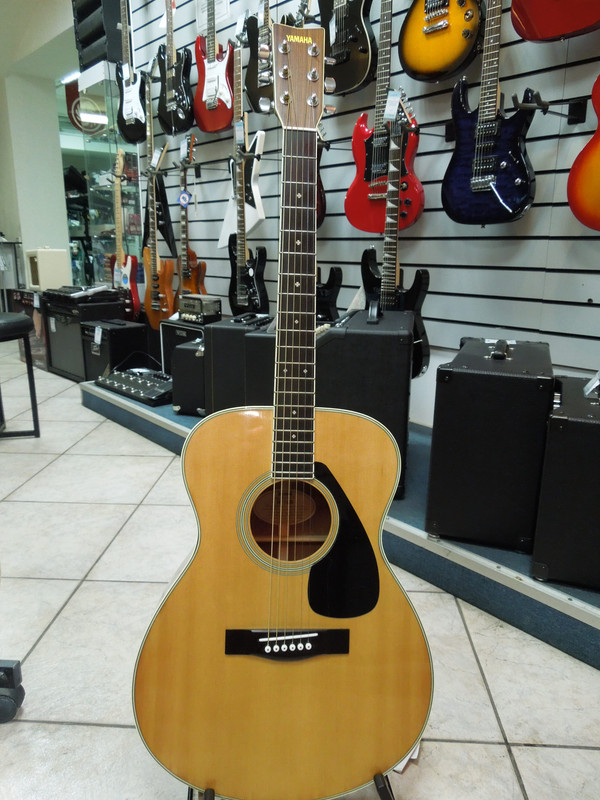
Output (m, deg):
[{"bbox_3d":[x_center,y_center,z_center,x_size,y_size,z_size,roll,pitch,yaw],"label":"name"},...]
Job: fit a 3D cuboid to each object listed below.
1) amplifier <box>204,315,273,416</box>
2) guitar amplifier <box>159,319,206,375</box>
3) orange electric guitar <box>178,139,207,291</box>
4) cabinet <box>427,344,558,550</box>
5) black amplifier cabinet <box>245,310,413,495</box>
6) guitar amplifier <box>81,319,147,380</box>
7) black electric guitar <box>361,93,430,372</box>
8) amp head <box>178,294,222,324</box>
[{"bbox_3d":[-0.229,-0.139,2.494,0.235,0.395,0.410,3,15,9],"label":"amplifier"},{"bbox_3d":[-0.481,-0.209,2.848,0.220,0.346,0.366,-14,21,-43],"label":"guitar amplifier"},{"bbox_3d":[-0.556,-0.805,2.922,0.330,0.978,0.085,17,22,41],"label":"orange electric guitar"},{"bbox_3d":[0.525,0.090,1.573,0.254,0.434,0.507,6,16,20],"label":"cabinet"},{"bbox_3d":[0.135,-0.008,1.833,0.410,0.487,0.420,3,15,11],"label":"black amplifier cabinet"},{"bbox_3d":[-1.123,-0.282,3.522,0.238,0.358,0.362,-14,21,-42],"label":"guitar amplifier"},{"bbox_3d":[0.312,-0.500,1.897,0.320,0.926,0.075,15,21,42],"label":"black electric guitar"},{"bbox_3d":[-0.485,-0.452,2.867,0.125,0.117,0.210,-12,19,-39],"label":"amp head"}]

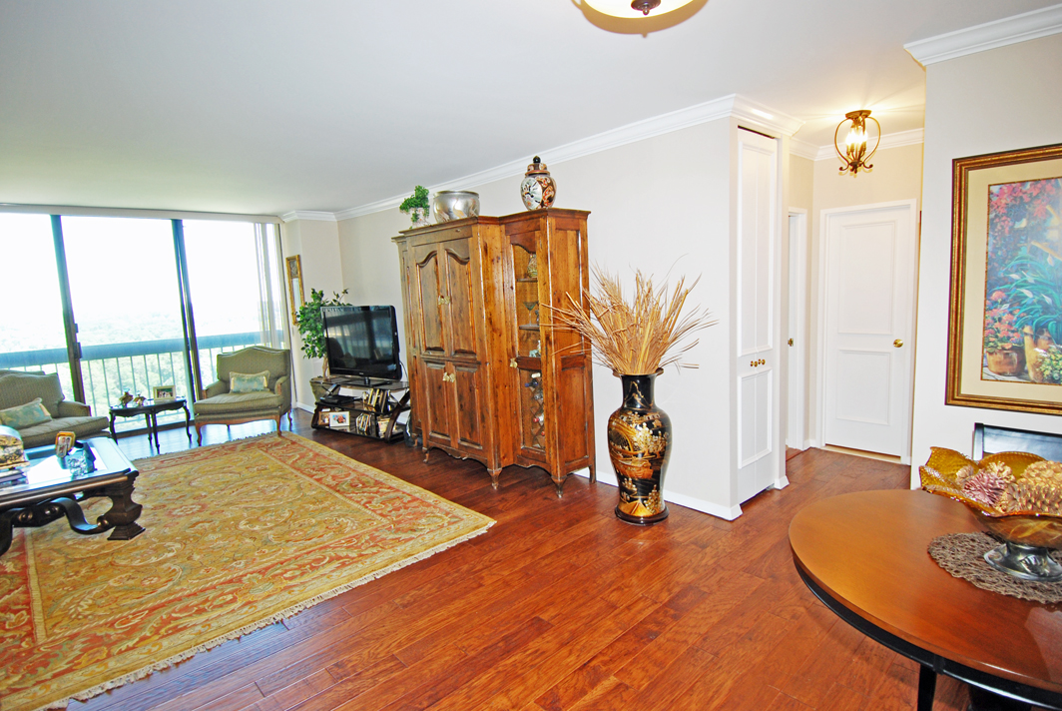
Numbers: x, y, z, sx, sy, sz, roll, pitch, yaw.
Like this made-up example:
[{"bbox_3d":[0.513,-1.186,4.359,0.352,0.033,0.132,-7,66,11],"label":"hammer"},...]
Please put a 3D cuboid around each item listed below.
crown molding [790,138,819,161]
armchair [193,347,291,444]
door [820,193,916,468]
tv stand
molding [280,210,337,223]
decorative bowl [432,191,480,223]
[{"bbox_3d":[2.147,-1.618,4.152,0.750,0.096,0.070,-10,10,-43],"label":"crown molding"},{"bbox_3d":[-3.312,0.446,6.203,0.820,0.944,0.820,-5,8,-16],"label":"armchair"},{"bbox_3d":[2.733,-0.176,4.362,0.070,2.036,0.640,-10,10,-43],"label":"door"},{"bbox_3d":[-1.899,0.592,6.118,1.440,0.560,0.450,2,9,34],"label":"tv stand"},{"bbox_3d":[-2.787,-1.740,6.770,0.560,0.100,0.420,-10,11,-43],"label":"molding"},{"bbox_3d":[-0.634,-1.224,4.523,0.390,0.272,0.390,-3,7,0],"label":"decorative bowl"}]

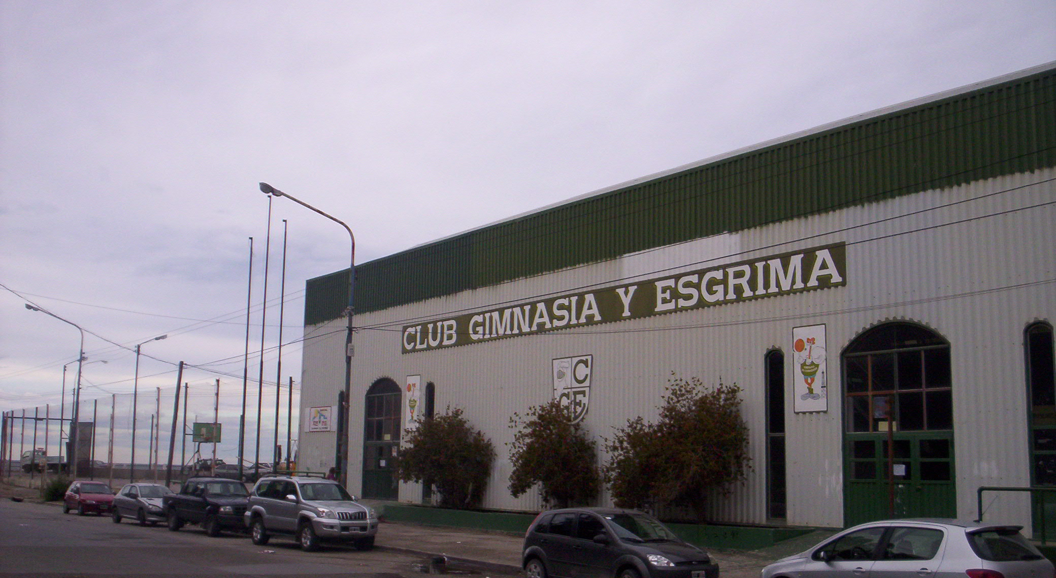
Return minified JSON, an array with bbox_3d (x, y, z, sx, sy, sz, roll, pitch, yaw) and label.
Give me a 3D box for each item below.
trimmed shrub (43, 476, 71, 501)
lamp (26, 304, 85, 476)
[{"bbox_3d":[-26.220,11.072,62.708,1.576,1.286,1.576,8,-11,-36],"label":"trimmed shrub"},{"bbox_3d":[-23.211,5.552,54.601,3.000,9.680,0.340,8,-11,-36],"label":"lamp"}]

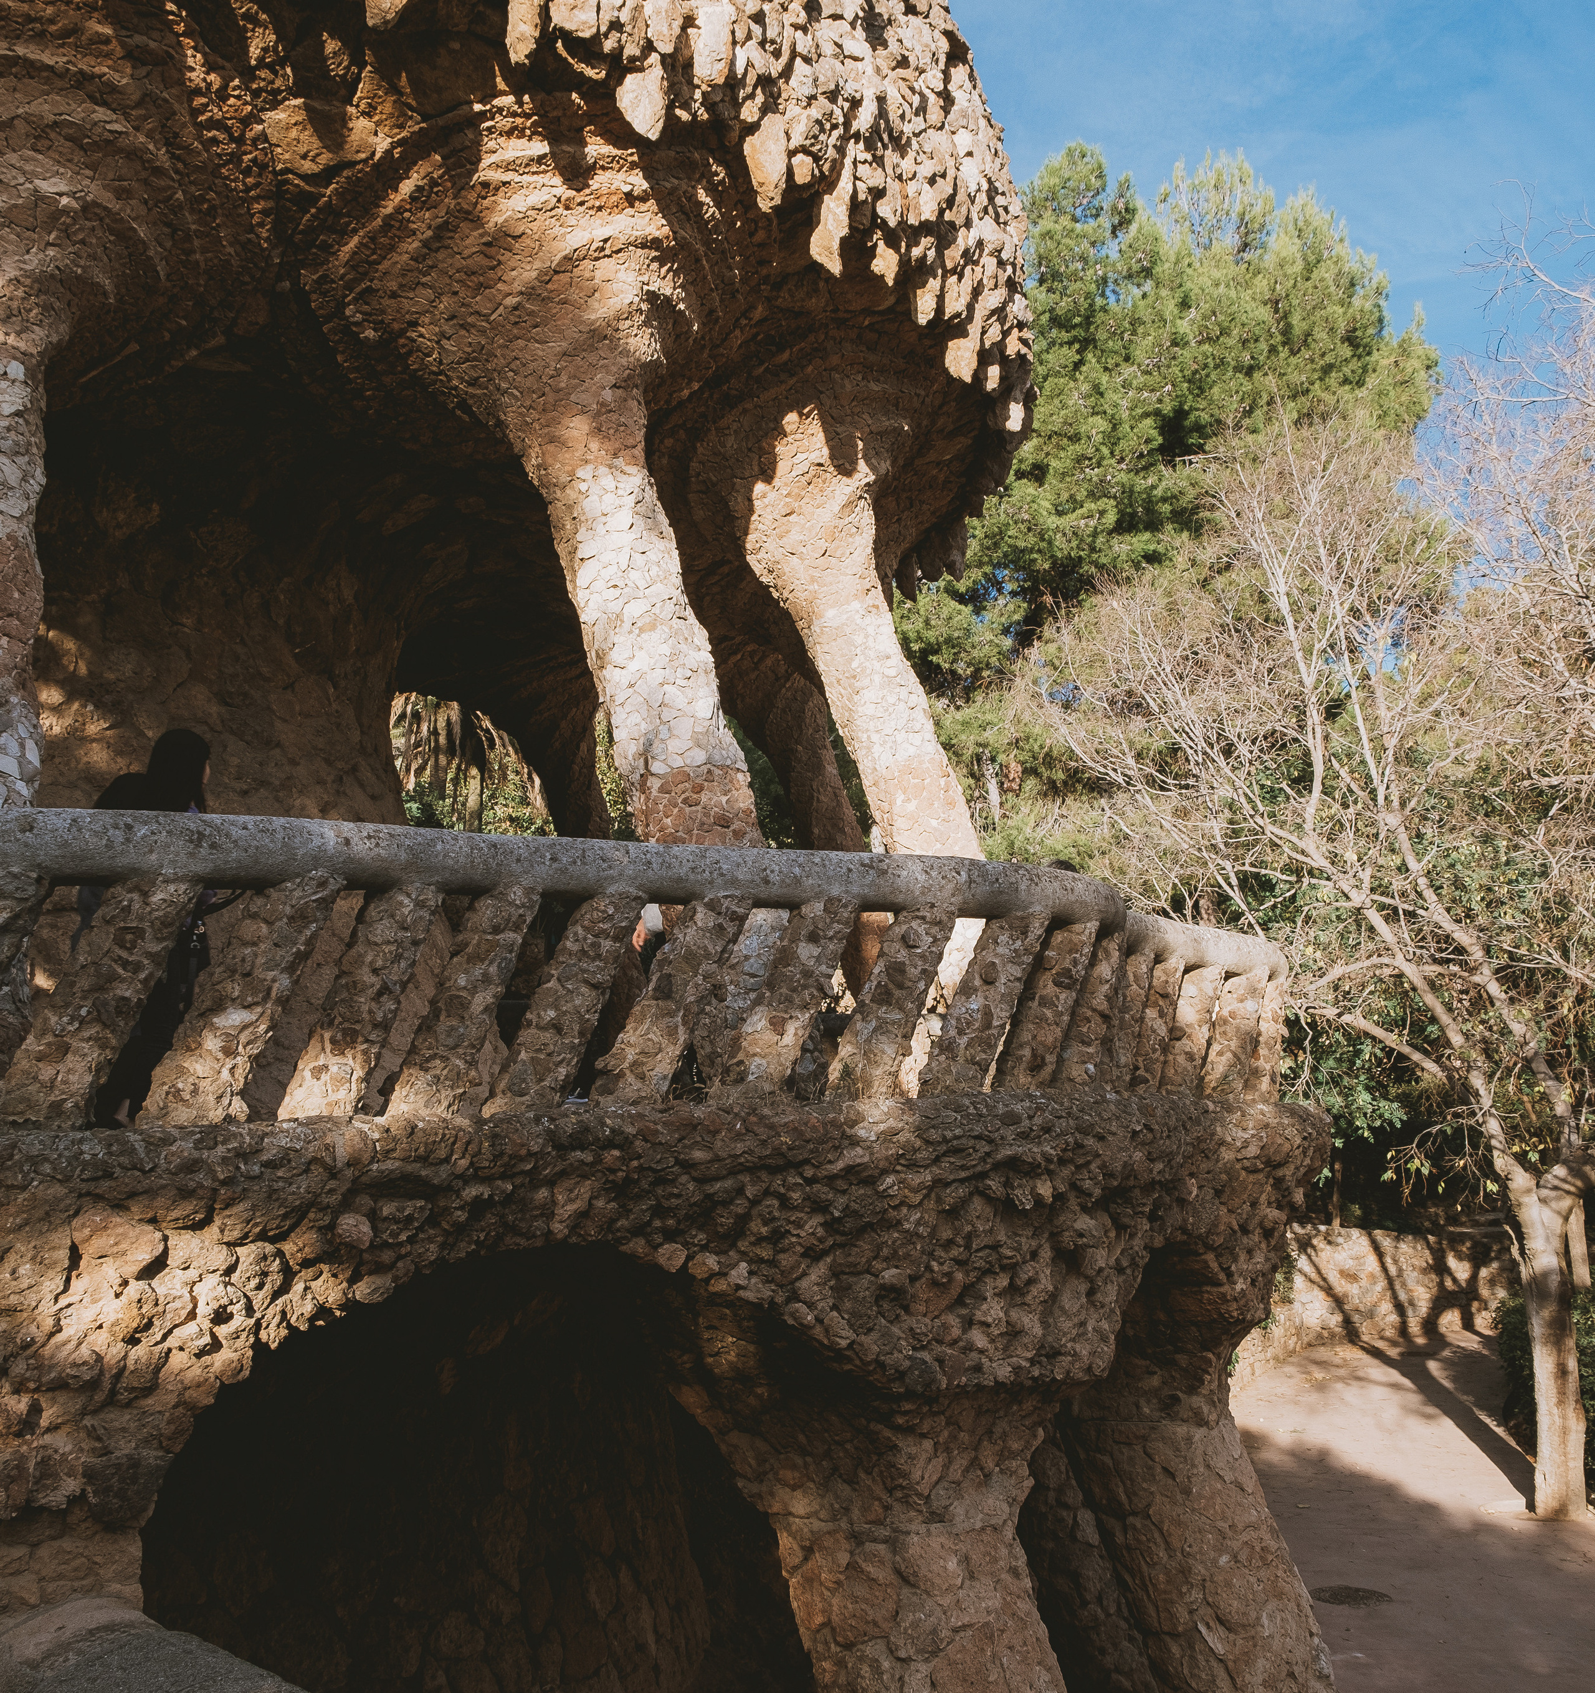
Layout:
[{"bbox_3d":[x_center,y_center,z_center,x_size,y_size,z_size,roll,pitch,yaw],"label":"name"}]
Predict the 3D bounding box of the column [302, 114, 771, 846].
[{"bbox_3d":[-1.200,-1.200,8.700,2.200,4.500,2.000,2,-8,-18],"label":"column"}]

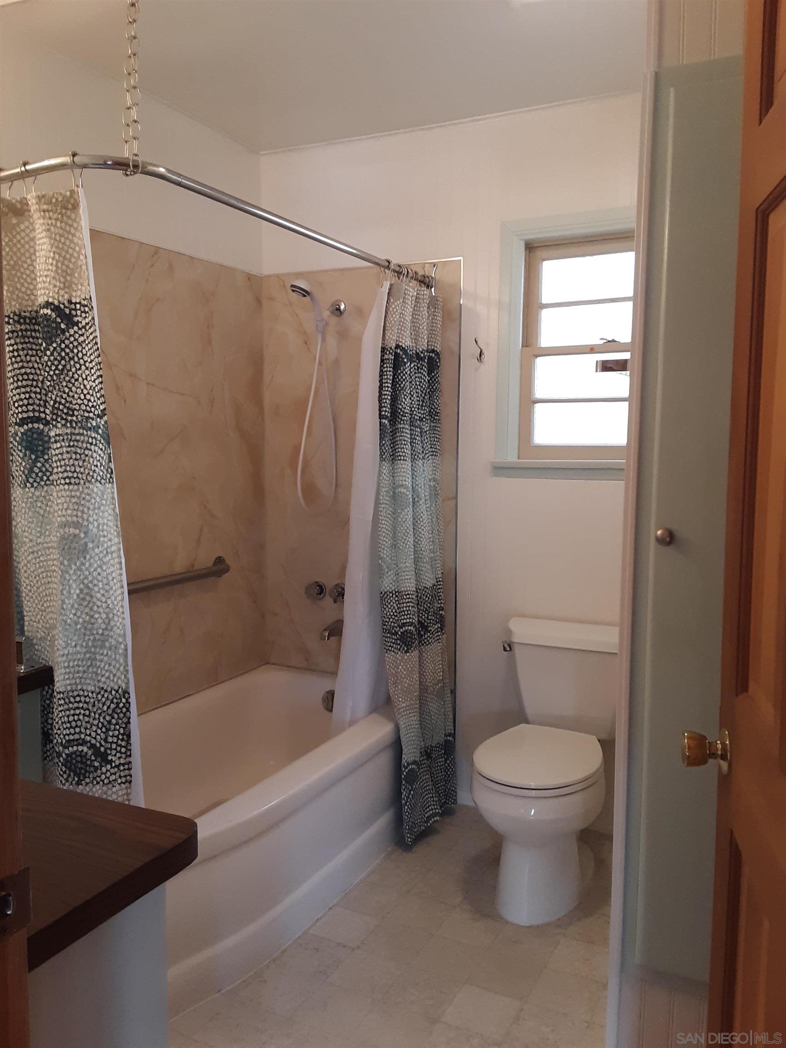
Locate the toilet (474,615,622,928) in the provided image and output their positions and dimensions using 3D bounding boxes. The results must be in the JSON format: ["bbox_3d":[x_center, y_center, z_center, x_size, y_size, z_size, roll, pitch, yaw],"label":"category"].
[{"bbox_3d":[0.499,0.727,2.585,0.440,0.745,0.700,3,7,26],"label":"toilet"}]

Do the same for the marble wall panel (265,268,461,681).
[{"bbox_3d":[-0.141,-0.173,3.209,0.834,1.558,0.020,3,7,26],"label":"marble wall panel"}]

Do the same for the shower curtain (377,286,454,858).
[{"bbox_3d":[0.083,0.131,2.871,0.200,1.825,0.420,3,7,26],"label":"shower curtain"}]

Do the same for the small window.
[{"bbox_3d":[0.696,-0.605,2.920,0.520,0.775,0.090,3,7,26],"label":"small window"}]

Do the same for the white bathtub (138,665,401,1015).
[{"bbox_3d":[-0.498,0.875,2.647,0.790,0.425,1.524,3,7,26],"label":"white bathtub"}]

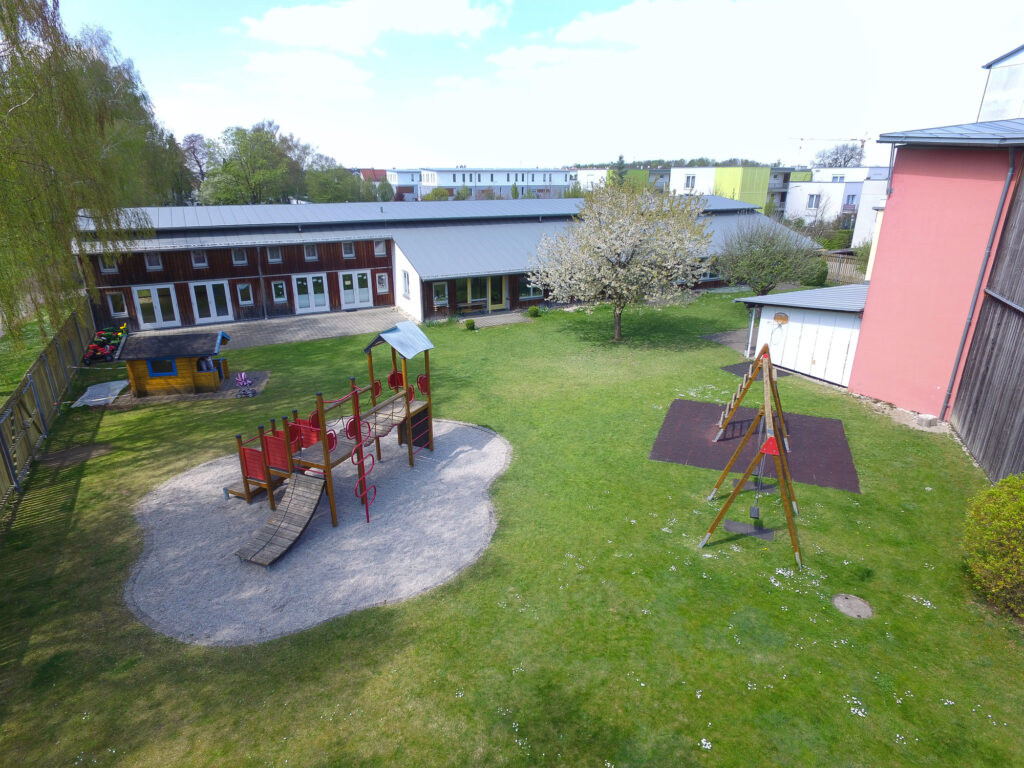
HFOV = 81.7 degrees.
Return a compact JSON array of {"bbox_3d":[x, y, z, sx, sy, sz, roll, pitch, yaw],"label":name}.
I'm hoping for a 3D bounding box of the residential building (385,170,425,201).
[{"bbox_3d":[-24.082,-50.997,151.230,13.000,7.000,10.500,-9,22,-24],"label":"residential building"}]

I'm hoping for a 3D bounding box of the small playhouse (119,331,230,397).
[{"bbox_3d":[-11.801,-0.816,21.001,3.090,1.990,1.880,-3,20,-9],"label":"small playhouse"}]

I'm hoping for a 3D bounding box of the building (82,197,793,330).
[{"bbox_3d":[-1.224,-9.654,41.672,49.100,5.890,14.860,-9,22,-22],"label":"building"}]

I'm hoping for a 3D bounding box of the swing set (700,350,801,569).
[{"bbox_3d":[6.613,1.286,15.858,2.150,3.080,7.300,7,21,20],"label":"swing set"}]

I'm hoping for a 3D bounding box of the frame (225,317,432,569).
[{"bbox_3d":[-4.474,0.838,14.106,3.900,3.600,6.200,9,22,23],"label":"frame"}]

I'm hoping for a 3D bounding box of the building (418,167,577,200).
[{"bbox_3d":[-3.250,-46.084,137.624,33.000,7.100,11.000,-9,22,-24],"label":"building"}]

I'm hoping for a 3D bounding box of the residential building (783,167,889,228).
[{"bbox_3d":[48.552,-27.509,86.398,10.500,8.500,9.800,-9,22,-22],"label":"residential building"}]

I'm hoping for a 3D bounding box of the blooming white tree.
[{"bbox_3d":[5.308,-5.692,28.542,8.600,7.450,8.300,0,20,0],"label":"blooming white tree"}]

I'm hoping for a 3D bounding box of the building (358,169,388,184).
[{"bbox_3d":[-40.162,-61.851,181.114,10.500,7.600,9.000,-9,22,-24],"label":"building"}]

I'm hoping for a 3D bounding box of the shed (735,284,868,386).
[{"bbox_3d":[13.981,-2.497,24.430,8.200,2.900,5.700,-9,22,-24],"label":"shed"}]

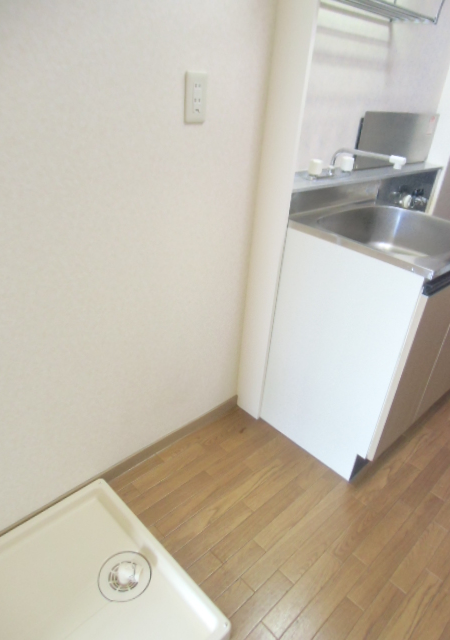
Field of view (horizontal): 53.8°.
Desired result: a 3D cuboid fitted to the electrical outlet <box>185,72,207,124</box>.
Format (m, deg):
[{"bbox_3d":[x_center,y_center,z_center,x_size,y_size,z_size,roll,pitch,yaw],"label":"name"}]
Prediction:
[{"bbox_3d":[-0.073,-0.567,1.138,0.070,0.120,0.009,-22,39,-39],"label":"electrical outlet"}]

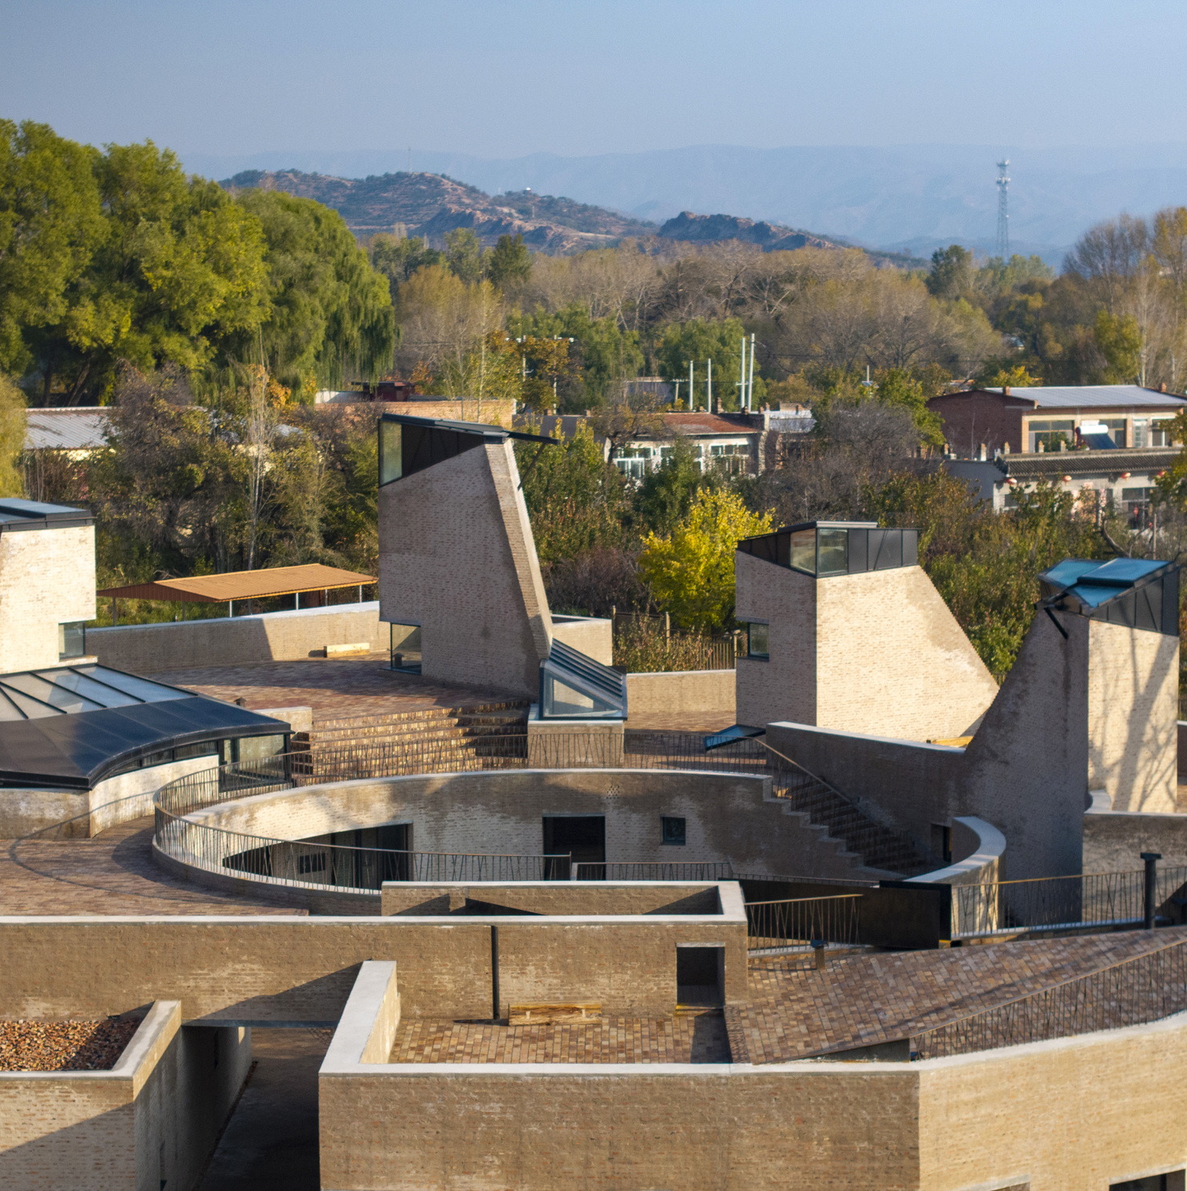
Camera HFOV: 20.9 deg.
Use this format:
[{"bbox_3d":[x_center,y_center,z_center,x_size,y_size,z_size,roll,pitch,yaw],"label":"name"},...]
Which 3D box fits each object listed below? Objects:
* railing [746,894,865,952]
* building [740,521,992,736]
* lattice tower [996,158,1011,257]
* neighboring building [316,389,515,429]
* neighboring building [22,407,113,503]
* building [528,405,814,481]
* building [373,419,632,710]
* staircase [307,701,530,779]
[{"bbox_3d":[3.419,5.292,51.782,2.113,0.796,0.082,-2,6,-21],"label":"railing"},{"bbox_3d":[6.943,0.553,78.477,6.378,5.108,3.008,-4,6,-35],"label":"building"},{"bbox_3d":[108.575,-90.427,852.280,4.600,50.000,4.600,0,5,0],"label":"lattice tower"},{"bbox_3d":[-11.019,-9.903,199.936,12.000,5.000,6.000,-4,6,-32],"label":"neighboring building"},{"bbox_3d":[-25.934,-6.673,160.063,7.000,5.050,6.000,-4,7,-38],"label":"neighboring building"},{"bbox_3d":[4.746,-9.389,202.995,15.000,5.200,9.000,-4,6,-32],"label":"building"},{"bbox_3d":[-2.288,-0.855,77.419,6.156,6.876,6.163,0,5,0],"label":"building"},{"bbox_3d":[-3.594,3.285,71.258,6.449,1.224,1.632,-4,6,-36],"label":"staircase"}]

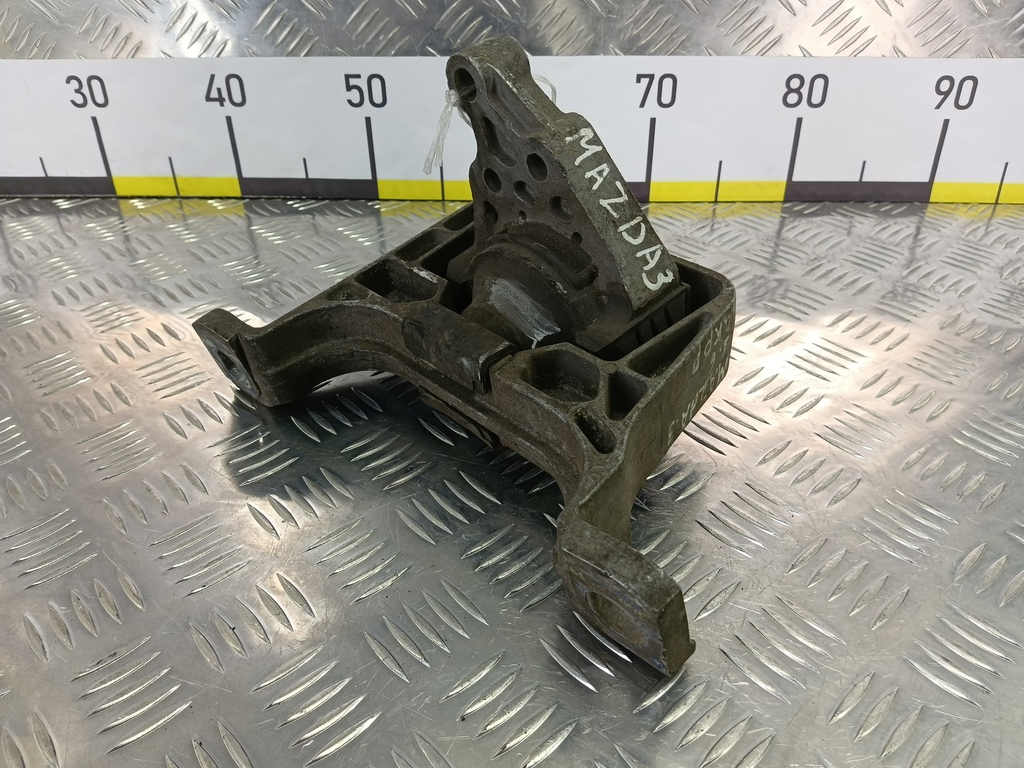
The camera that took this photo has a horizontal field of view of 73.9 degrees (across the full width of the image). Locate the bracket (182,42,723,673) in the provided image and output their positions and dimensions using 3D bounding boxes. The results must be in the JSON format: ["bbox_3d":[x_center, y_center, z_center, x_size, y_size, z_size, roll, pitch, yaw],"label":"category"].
[{"bbox_3d":[0.005,-0.046,0.272,0.238,0.150,0.163,25,46,28],"label":"bracket"}]

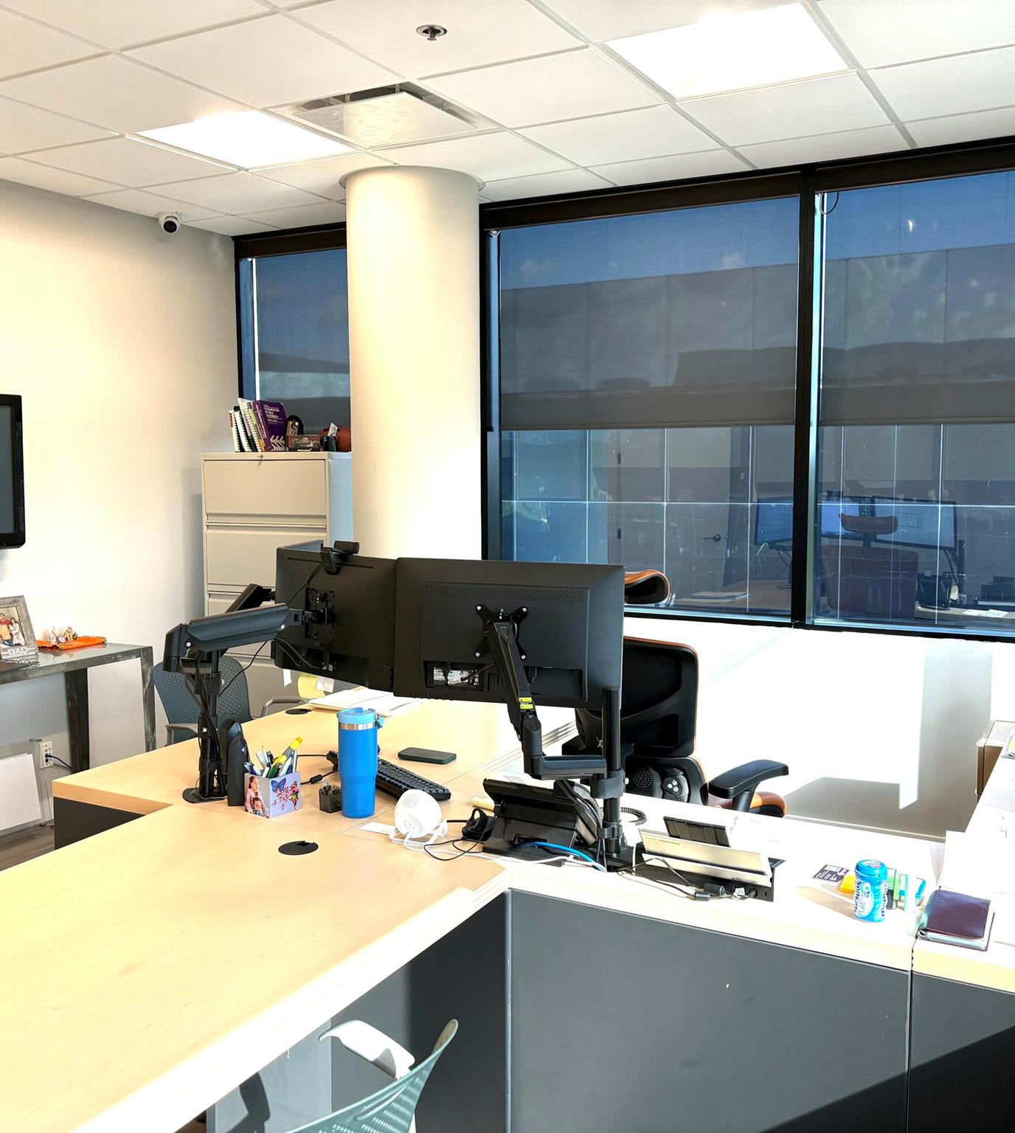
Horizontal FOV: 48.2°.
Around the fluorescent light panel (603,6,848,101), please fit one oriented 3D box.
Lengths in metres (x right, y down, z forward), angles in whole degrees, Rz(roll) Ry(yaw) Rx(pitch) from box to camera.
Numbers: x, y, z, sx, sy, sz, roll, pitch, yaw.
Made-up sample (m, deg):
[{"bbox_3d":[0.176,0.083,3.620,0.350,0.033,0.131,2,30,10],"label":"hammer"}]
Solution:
[{"bbox_3d":[0.654,-1.500,3.299,0.600,0.060,0.600,3,6,29],"label":"fluorescent light panel"}]

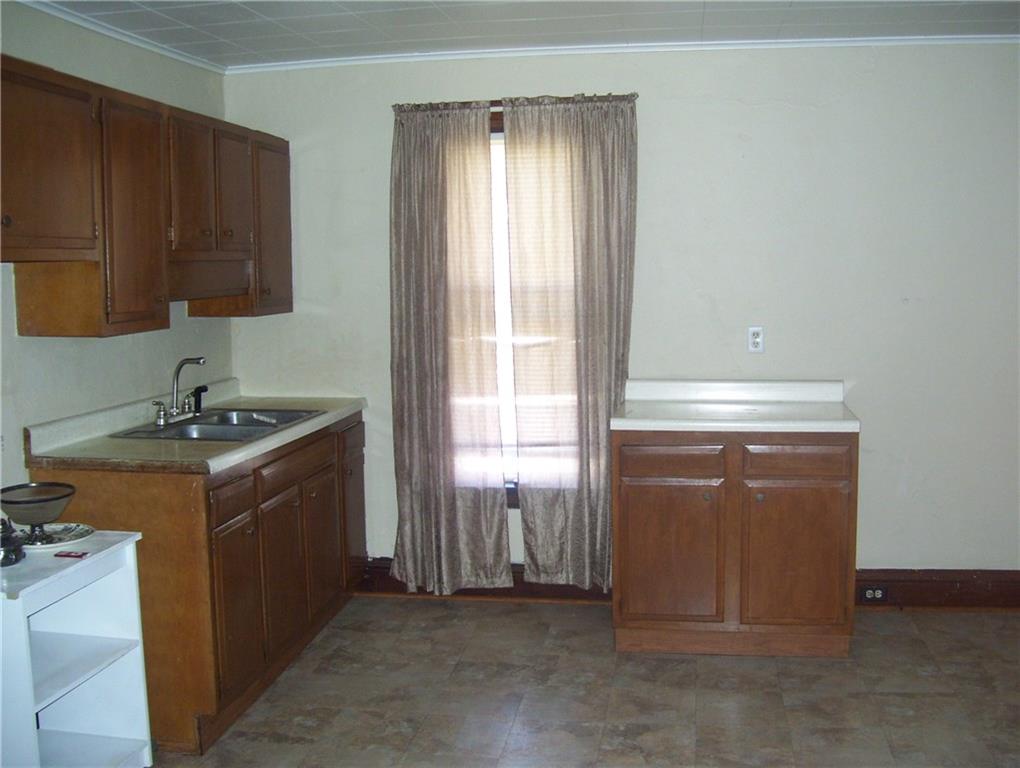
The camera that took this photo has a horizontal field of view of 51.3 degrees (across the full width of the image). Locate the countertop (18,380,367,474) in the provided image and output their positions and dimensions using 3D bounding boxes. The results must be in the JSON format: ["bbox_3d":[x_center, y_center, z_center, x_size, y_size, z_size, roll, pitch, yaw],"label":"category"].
[{"bbox_3d":[-1.103,0.125,4.127,0.626,0.141,1.669,0,6,8],"label":"countertop"}]

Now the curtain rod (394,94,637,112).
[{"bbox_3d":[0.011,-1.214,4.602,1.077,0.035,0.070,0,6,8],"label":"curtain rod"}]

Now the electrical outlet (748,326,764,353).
[{"bbox_3d":[1.072,-0.191,4.616,0.070,0.113,0.010,0,6,8],"label":"electrical outlet"}]

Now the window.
[{"bbox_3d":[0.023,-0.331,4.782,0.576,1.658,0.099,0,6,8],"label":"window"}]

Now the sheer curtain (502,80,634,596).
[{"bbox_3d":[0.279,-0.151,4.656,0.571,2.185,0.109,0,6,8],"label":"sheer curtain"}]

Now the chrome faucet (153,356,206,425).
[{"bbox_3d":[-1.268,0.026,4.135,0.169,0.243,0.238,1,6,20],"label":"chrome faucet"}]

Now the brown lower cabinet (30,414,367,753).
[{"bbox_3d":[-1.100,0.639,4.163,0.616,0.889,1.688,0,6,8],"label":"brown lower cabinet"}]

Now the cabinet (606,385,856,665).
[{"bbox_3d":[0.894,0.523,4.281,0.908,1.018,0.613,0,6,11],"label":"cabinet"}]

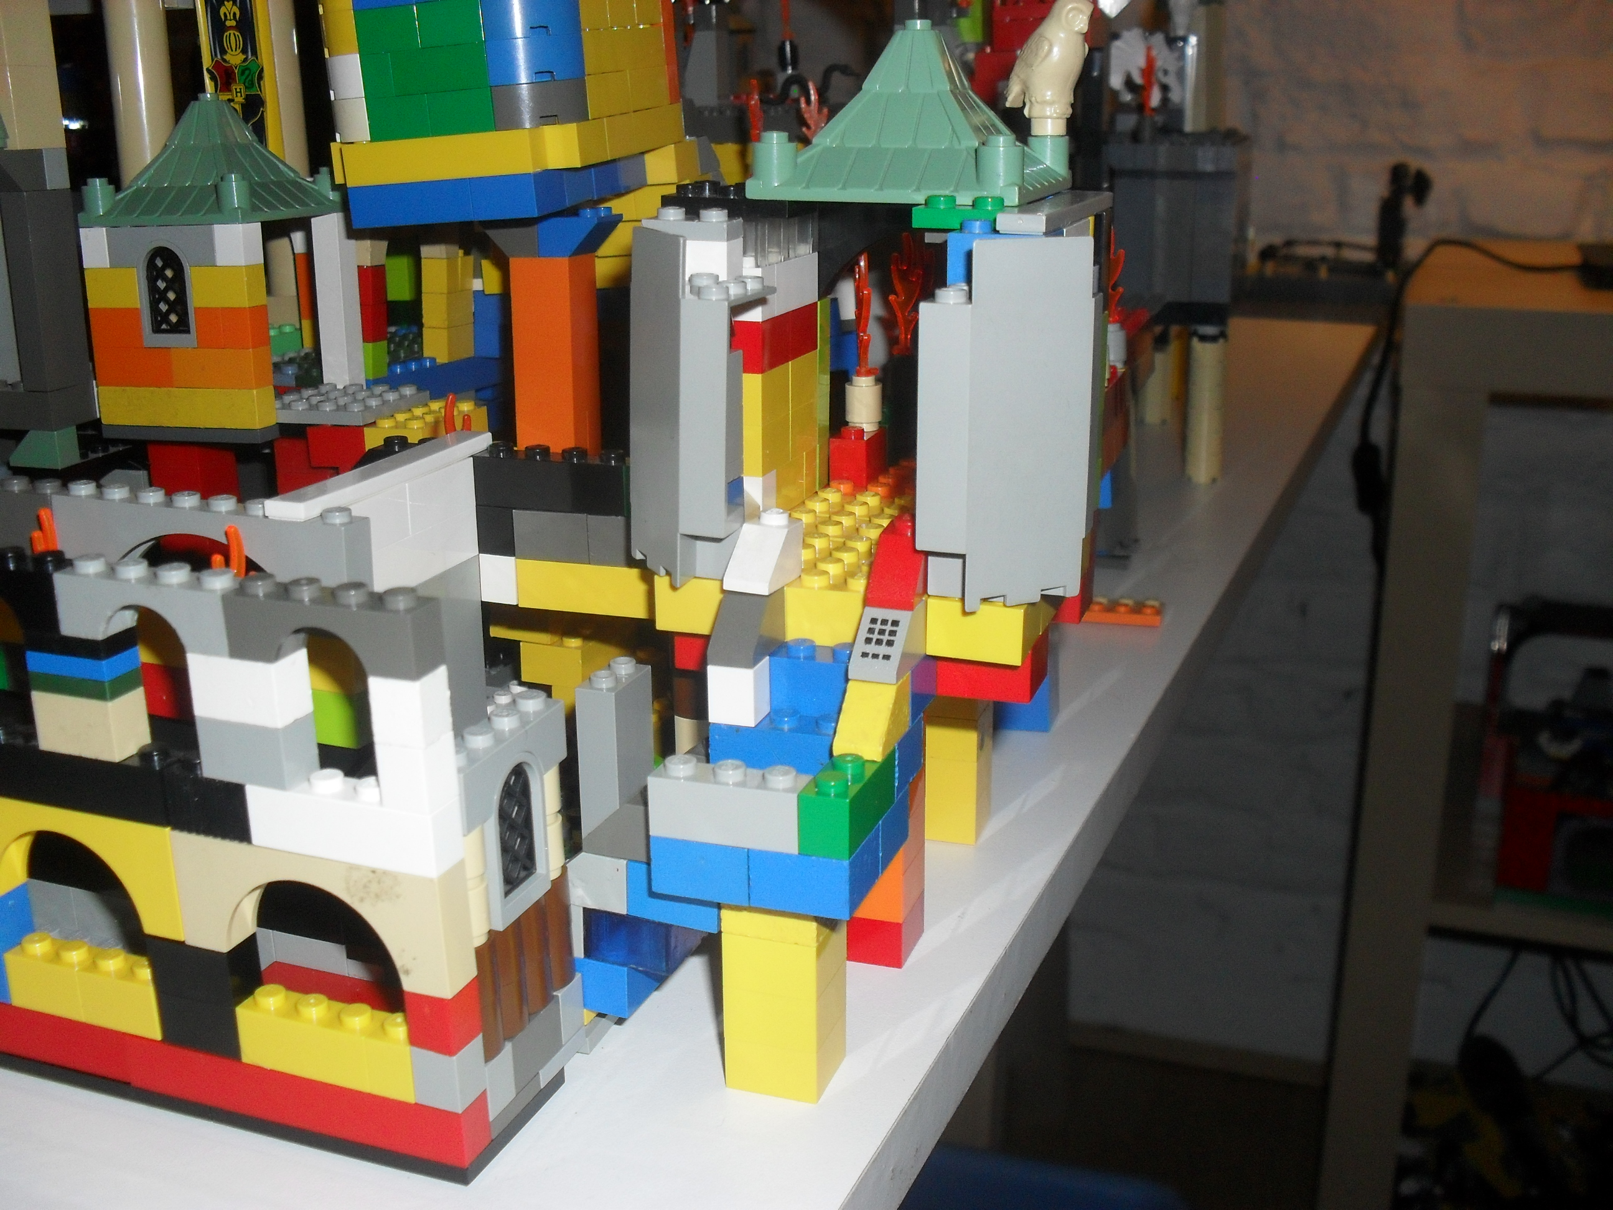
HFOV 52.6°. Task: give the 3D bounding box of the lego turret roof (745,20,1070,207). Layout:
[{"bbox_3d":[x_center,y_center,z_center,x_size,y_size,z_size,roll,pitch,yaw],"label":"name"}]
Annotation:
[{"bbox_3d":[0.020,-0.089,0.293,0.048,0.030,0.048,6,19,18],"label":"lego turret roof"}]

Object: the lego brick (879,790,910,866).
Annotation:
[{"bbox_3d":[0.006,0.035,0.264,0.017,0.011,0.016,5,17,19],"label":"lego brick"}]

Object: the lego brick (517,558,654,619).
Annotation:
[{"bbox_3d":[-0.037,-0.005,0.300,0.032,0.011,0.009,5,17,19],"label":"lego brick"}]

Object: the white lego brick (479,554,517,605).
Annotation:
[{"bbox_3d":[-0.058,-0.006,0.320,0.008,0.010,0.008,5,17,19],"label":"white lego brick"}]

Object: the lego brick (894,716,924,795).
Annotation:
[{"bbox_3d":[0.010,0.024,0.271,0.014,0.011,0.016,5,17,19],"label":"lego brick"}]

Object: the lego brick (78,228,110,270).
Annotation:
[{"bbox_3d":[-0.169,-0.087,0.394,0.008,0.010,0.008,4,15,18],"label":"lego brick"}]

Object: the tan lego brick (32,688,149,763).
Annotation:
[{"bbox_3d":[-0.110,0.018,0.252,0.016,0.010,0.008,5,17,19],"label":"tan lego brick"}]

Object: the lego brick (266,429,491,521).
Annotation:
[{"bbox_3d":[-0.076,-0.024,0.298,0.008,0.003,0.064,4,17,17],"label":"lego brick"}]

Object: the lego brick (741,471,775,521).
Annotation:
[{"bbox_3d":[-0.010,-0.021,0.307,0.008,0.011,0.008,4,17,18],"label":"lego brick"}]

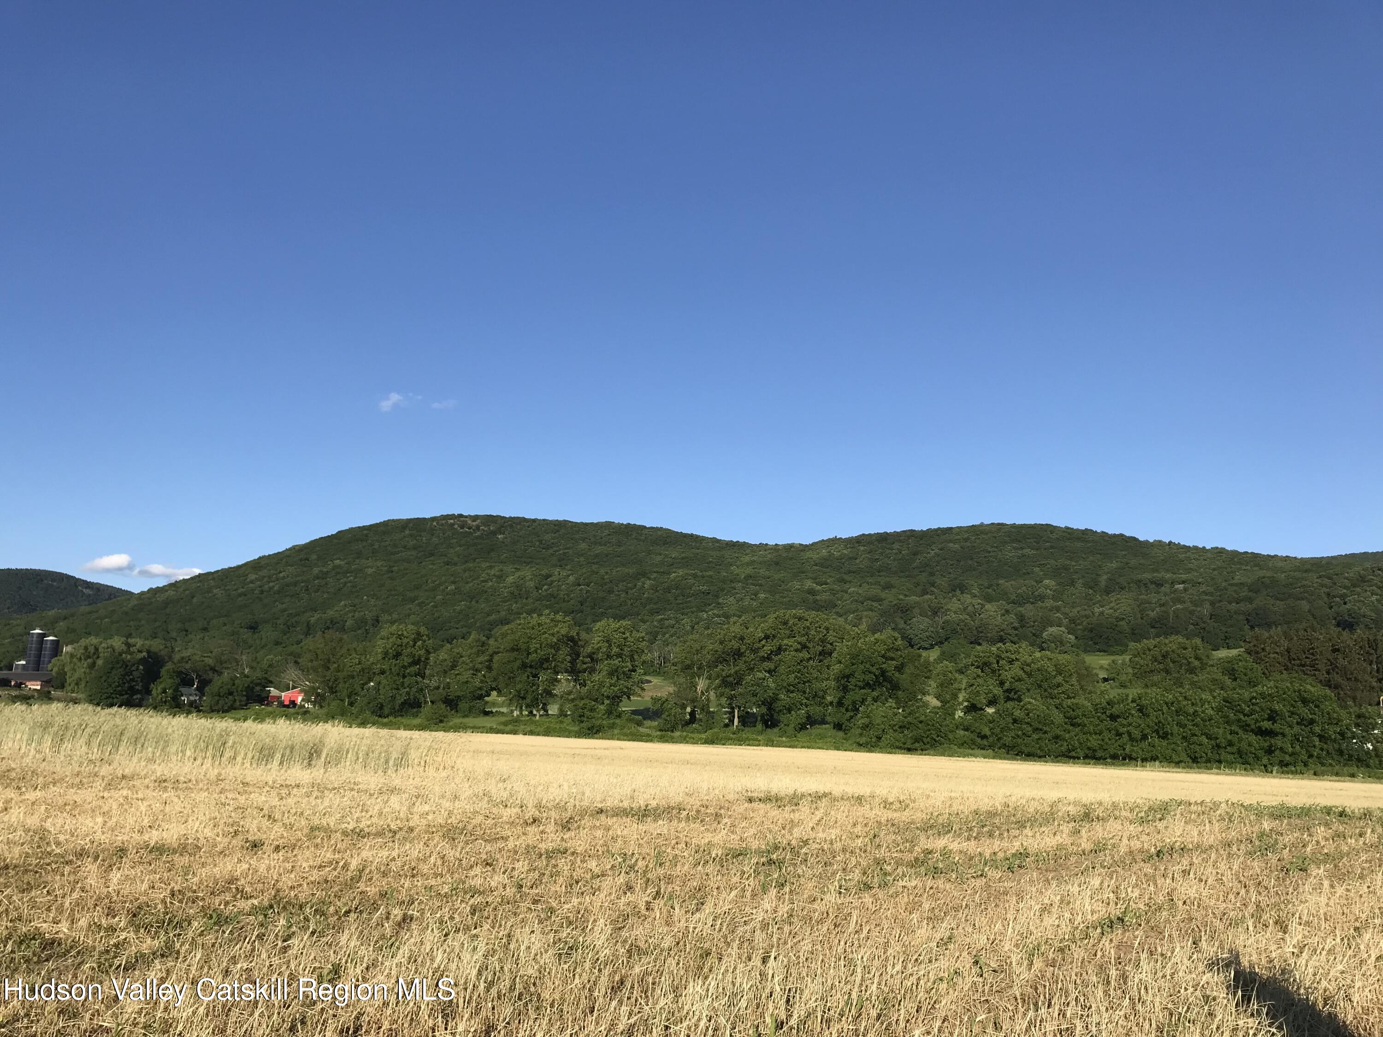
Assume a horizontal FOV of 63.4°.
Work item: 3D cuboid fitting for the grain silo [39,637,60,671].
[{"bbox_3d":[-276.090,61.470,480.390,6.100,21.500,6.100,8,-11,-29],"label":"grain silo"}]

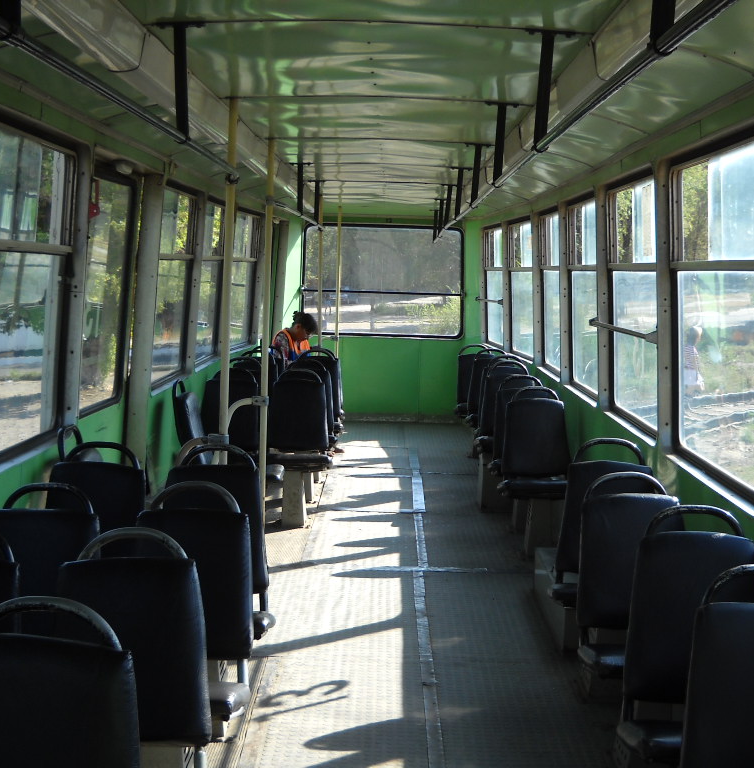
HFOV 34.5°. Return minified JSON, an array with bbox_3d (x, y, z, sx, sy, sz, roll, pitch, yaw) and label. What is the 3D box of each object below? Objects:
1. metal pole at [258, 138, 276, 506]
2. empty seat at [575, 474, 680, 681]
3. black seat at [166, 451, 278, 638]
[{"bbox_3d":[-0.568,-0.193,6.290,0.034,2.120,0.034,2,5,1],"label":"metal pole"},{"bbox_3d":[0.896,0.646,4.050,0.427,0.670,0.513,2,5,0],"label":"empty seat"},{"bbox_3d":[-0.606,0.574,4.308,0.427,0.670,0.513,2,5,0],"label":"black seat"}]

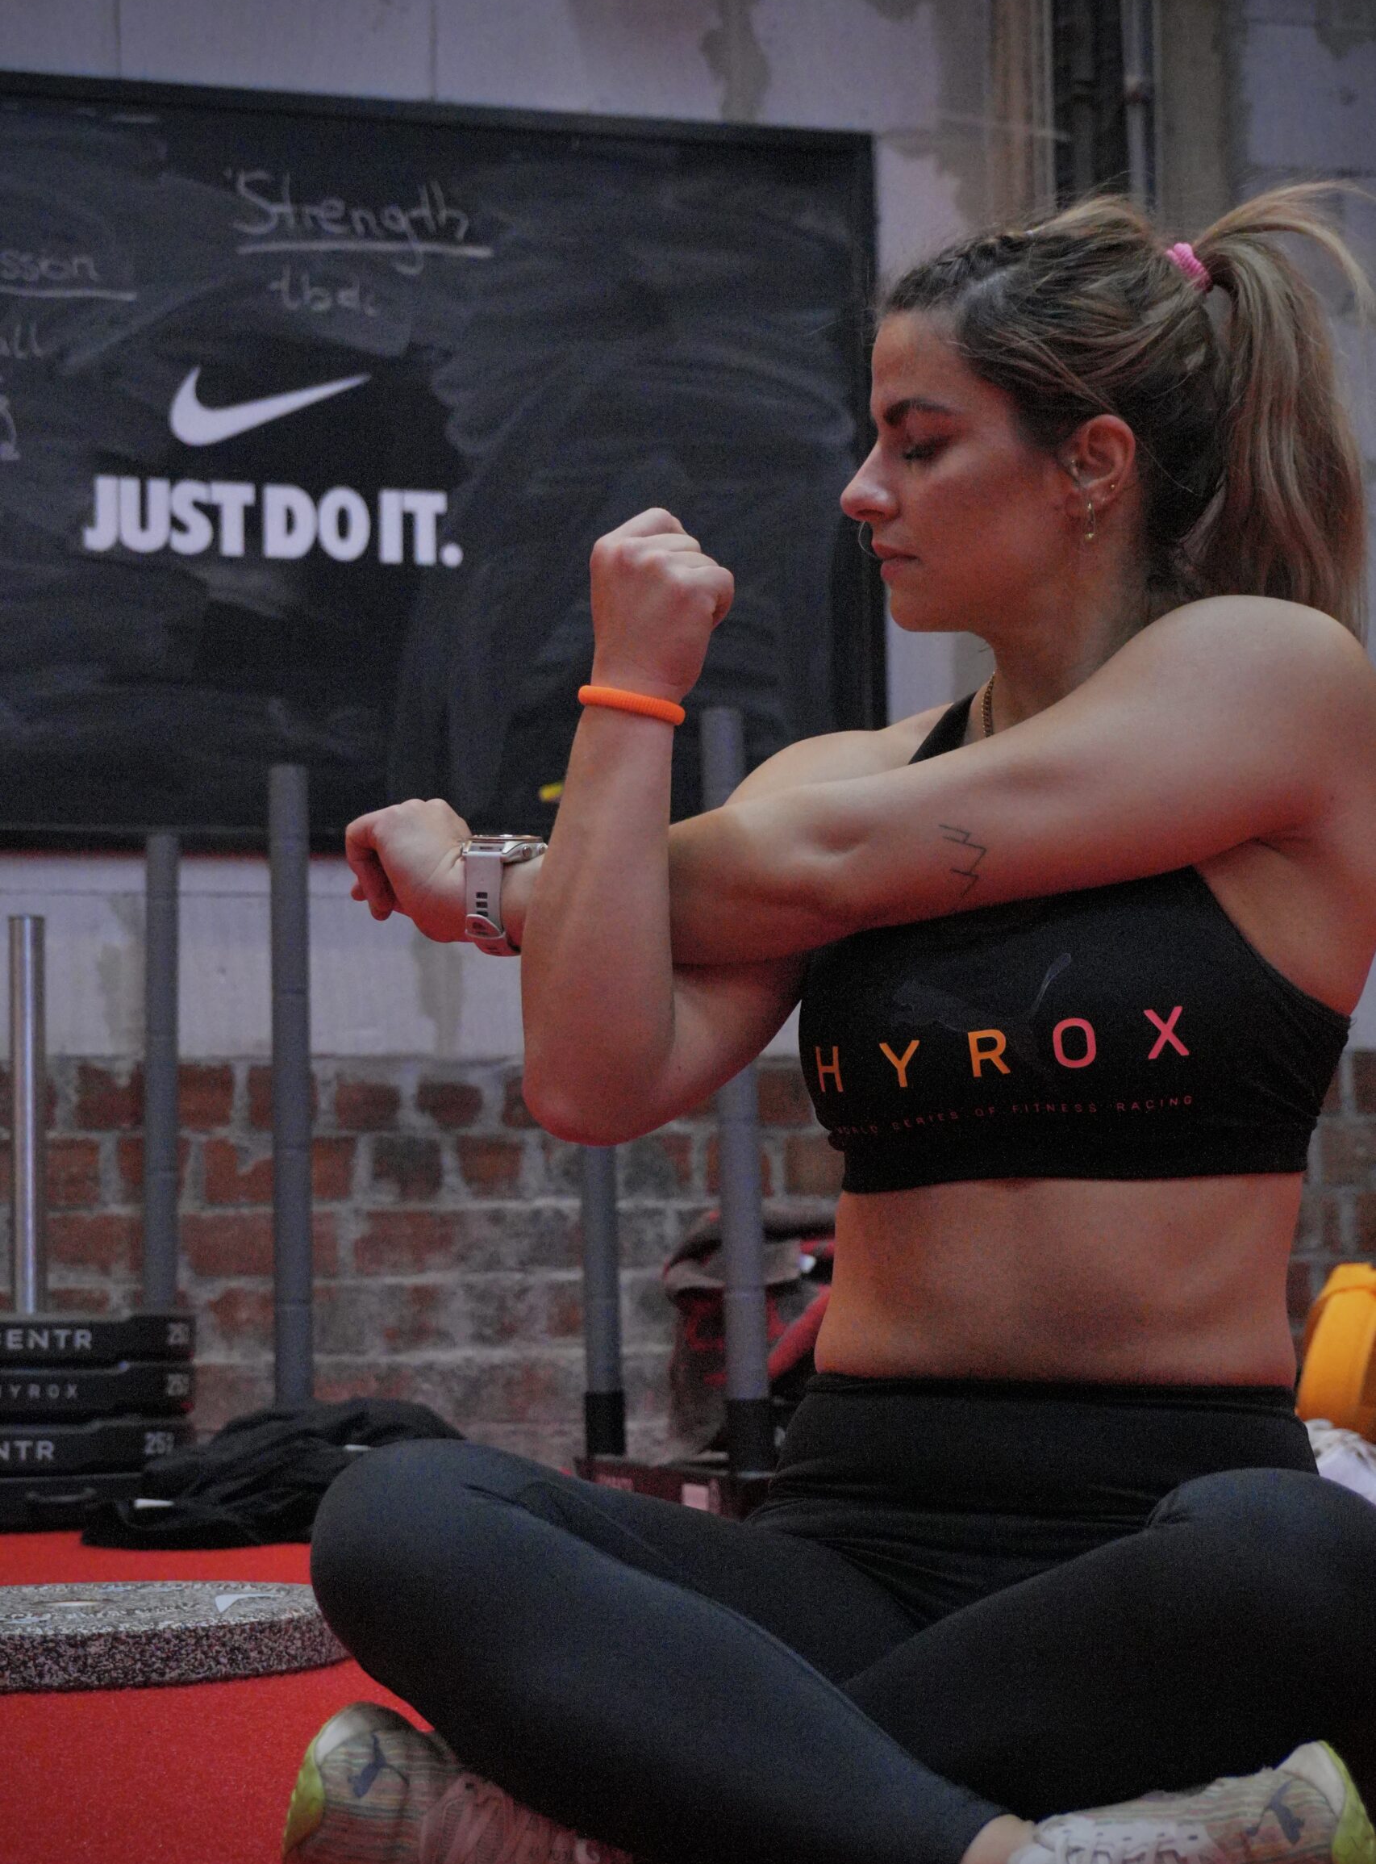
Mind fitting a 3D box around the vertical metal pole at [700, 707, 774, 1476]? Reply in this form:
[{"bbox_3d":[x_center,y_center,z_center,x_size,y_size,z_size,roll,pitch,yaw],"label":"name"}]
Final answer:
[{"bbox_3d":[0.057,0.187,4.570,0.055,0.929,0.055,-2,-6,0],"label":"vertical metal pole"}]

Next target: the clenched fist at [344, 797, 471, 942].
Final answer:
[{"bbox_3d":[-0.154,-0.035,2.100,0.080,0.080,0.078,-4,-7,28],"label":"clenched fist"}]

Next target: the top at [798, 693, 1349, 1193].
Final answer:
[{"bbox_3d":[0.210,0.000,2.080,0.300,0.290,0.230,-4,-7,27],"label":"top"}]

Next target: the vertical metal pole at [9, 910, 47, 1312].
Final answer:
[{"bbox_3d":[-0.886,0.353,5.080,0.048,0.752,0.048,-2,-6,0],"label":"vertical metal pole"}]

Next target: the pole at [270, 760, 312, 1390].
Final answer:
[{"bbox_3d":[-0.507,0.235,4.840,0.050,0.906,0.050,-1,-6,0],"label":"pole"}]

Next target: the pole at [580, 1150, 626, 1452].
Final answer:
[{"bbox_3d":[-0.123,0.257,5.220,0.053,0.921,0.053,-1,-6,0],"label":"pole"}]

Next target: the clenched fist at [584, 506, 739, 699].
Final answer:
[{"bbox_3d":[-0.013,-0.171,1.980,0.076,0.103,0.072,4,-4,17],"label":"clenched fist"}]

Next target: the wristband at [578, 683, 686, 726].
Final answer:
[{"bbox_3d":[-0.029,-0.118,1.970,0.056,0.011,0.052,12,-3,0],"label":"wristband"}]

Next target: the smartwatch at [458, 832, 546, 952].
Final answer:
[{"bbox_3d":[-0.099,-0.021,2.080,0.046,0.063,0.060,-5,-7,35],"label":"smartwatch"}]

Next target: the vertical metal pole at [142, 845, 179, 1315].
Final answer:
[{"bbox_3d":[-0.770,0.305,5.550,0.049,0.908,0.049,-1,-6,0],"label":"vertical metal pole"}]

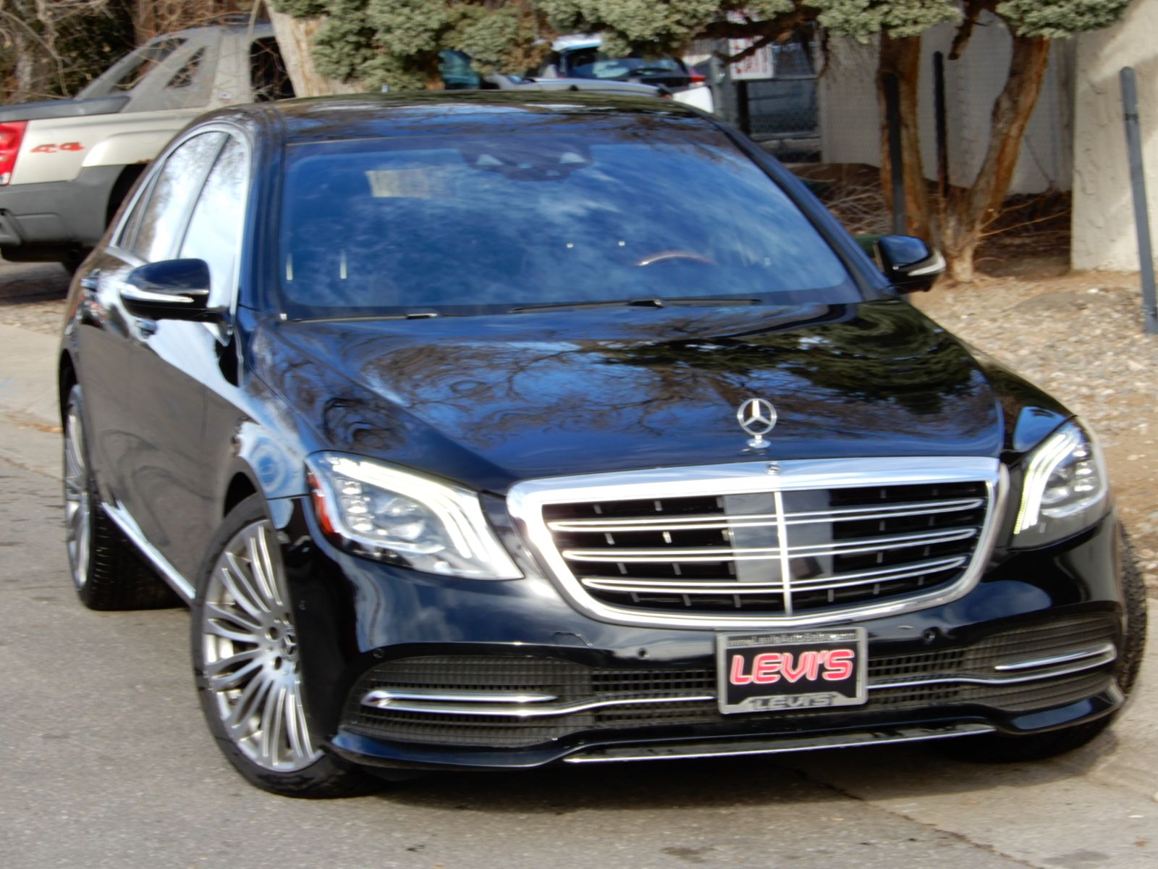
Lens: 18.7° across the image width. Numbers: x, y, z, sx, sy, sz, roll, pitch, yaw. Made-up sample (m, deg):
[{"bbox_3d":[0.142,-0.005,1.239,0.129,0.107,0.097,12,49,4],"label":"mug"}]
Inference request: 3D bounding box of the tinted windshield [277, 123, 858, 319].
[{"bbox_3d":[-0.065,-0.533,8.648,1.460,0.141,0.940,-3,38,-15],"label":"tinted windshield"}]

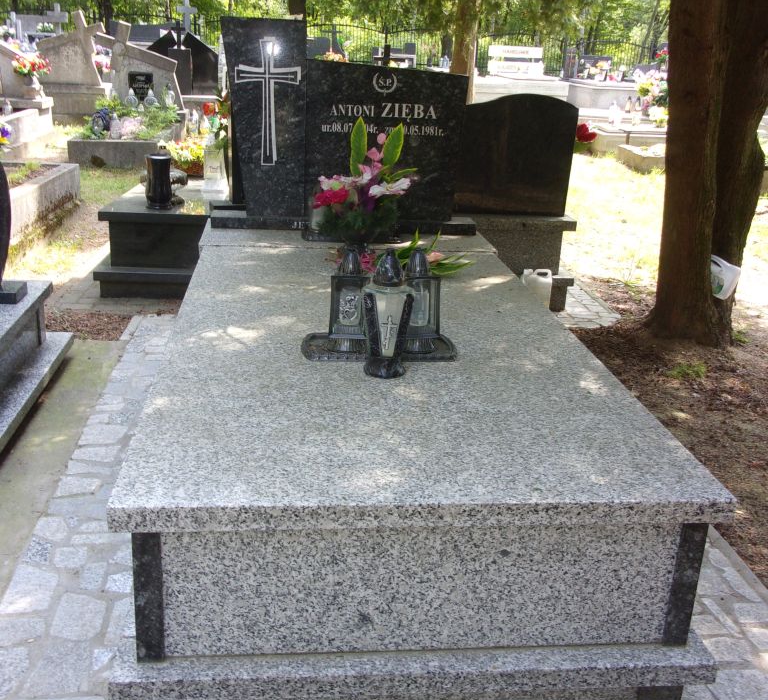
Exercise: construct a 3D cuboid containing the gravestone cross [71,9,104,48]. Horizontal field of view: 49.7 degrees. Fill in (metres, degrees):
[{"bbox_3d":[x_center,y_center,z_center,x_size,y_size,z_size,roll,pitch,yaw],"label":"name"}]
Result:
[{"bbox_3d":[-3.769,-4.074,10.502,0.388,0.475,0.150,1,21,-8],"label":"gravestone cross"}]

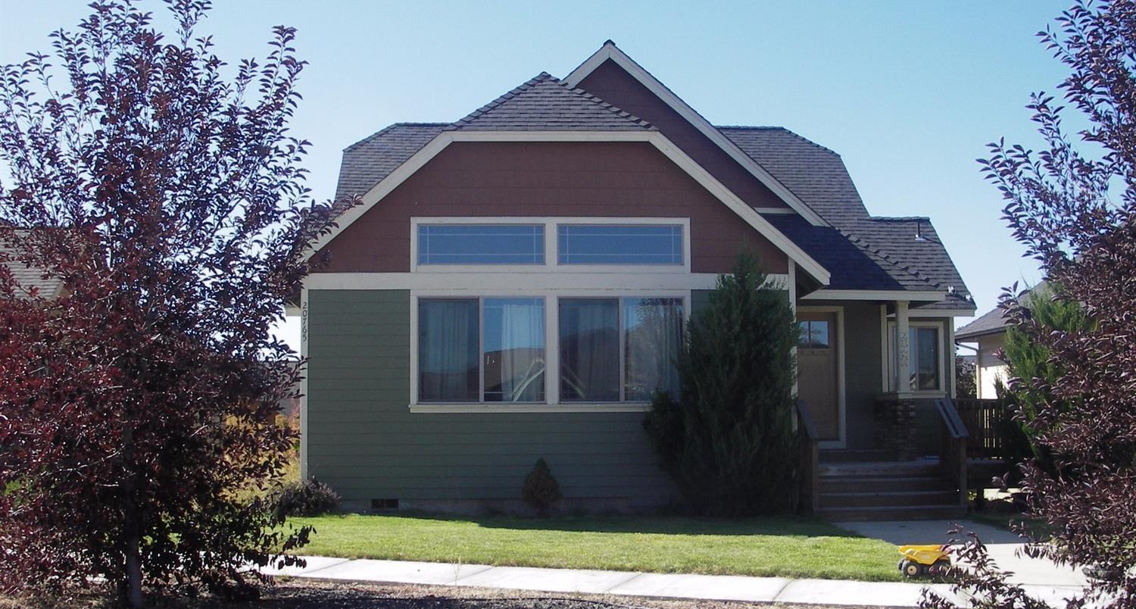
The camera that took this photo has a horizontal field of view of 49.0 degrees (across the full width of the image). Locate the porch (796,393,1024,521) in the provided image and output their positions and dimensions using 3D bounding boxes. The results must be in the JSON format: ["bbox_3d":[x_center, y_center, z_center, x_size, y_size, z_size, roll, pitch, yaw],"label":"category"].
[{"bbox_3d":[4.994,2.213,18.622,3.500,1.660,3.500,0,-4,-4],"label":"porch"}]

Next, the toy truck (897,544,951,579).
[{"bbox_3d":[3.186,2.312,11.219,0.440,0.270,0.270,0,-4,-3],"label":"toy truck"}]

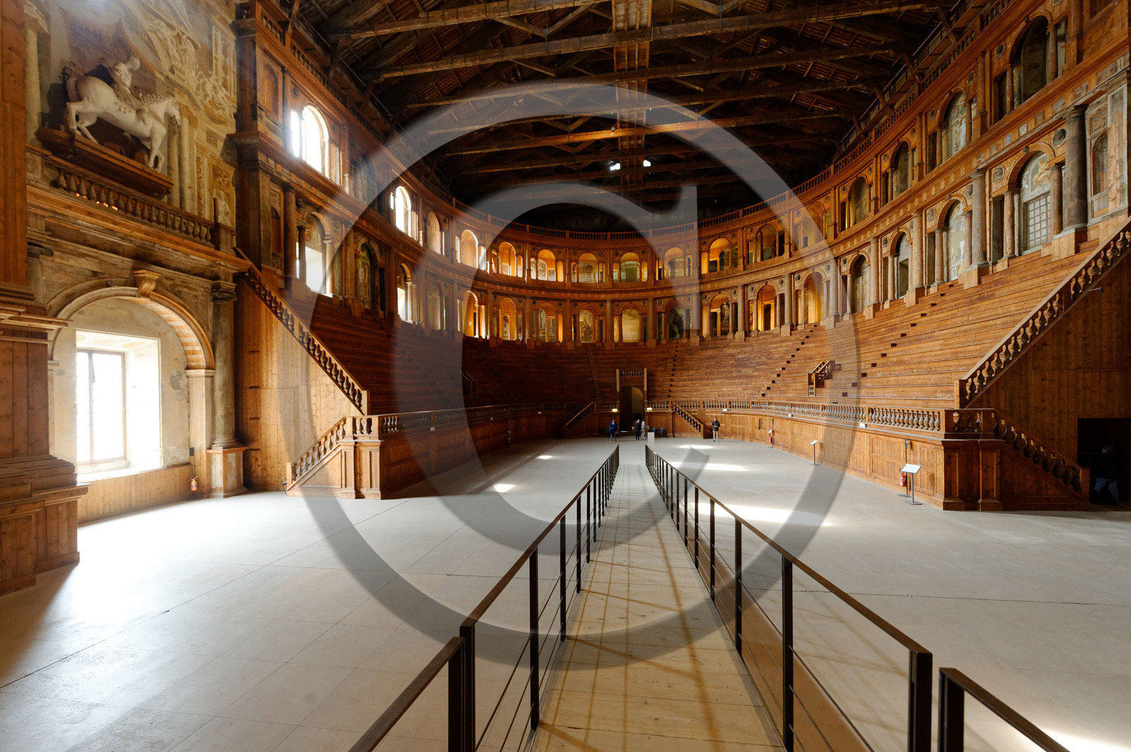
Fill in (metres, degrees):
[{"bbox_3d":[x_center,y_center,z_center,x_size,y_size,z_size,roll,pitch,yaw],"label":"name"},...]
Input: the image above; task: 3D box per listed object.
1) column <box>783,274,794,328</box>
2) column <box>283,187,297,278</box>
[{"bbox_3d":[17.233,-5.779,33.900,0.760,4.050,0.760,2,-3,-41],"label":"column"},{"bbox_3d":[-11.904,-6.195,18.976,0.600,3.900,0.600,-1,-1,9],"label":"column"}]

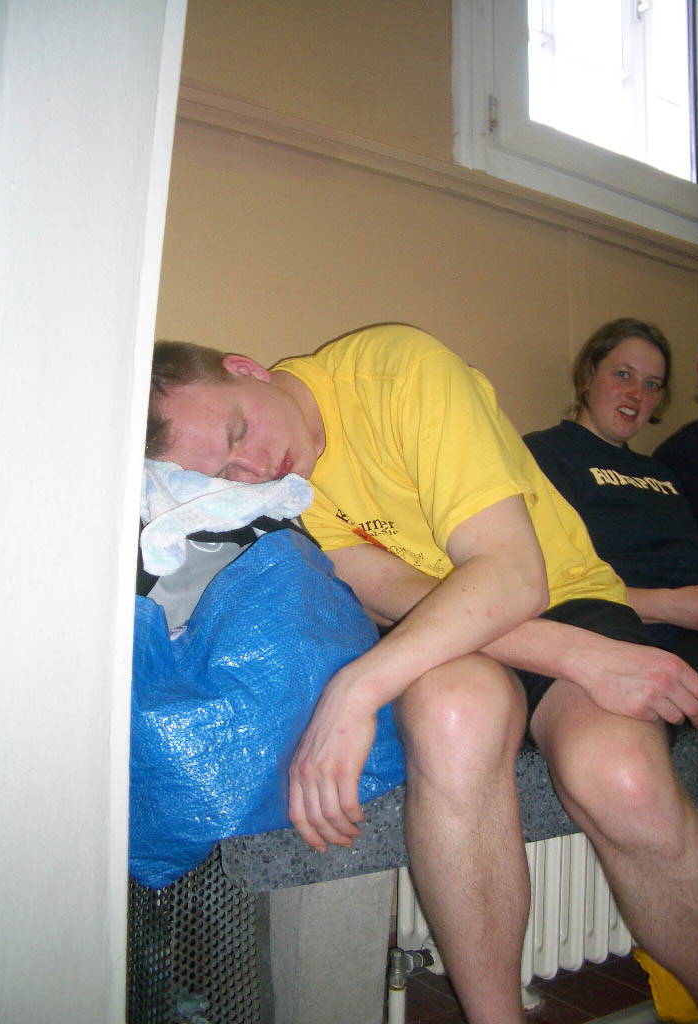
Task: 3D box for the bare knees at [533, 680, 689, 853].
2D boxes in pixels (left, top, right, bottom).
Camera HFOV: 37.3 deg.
[{"bbox_3d":[0.297,0.290,1.170,0.150,0.170,0.160,3,-4,-21],"label":"bare knees"}]

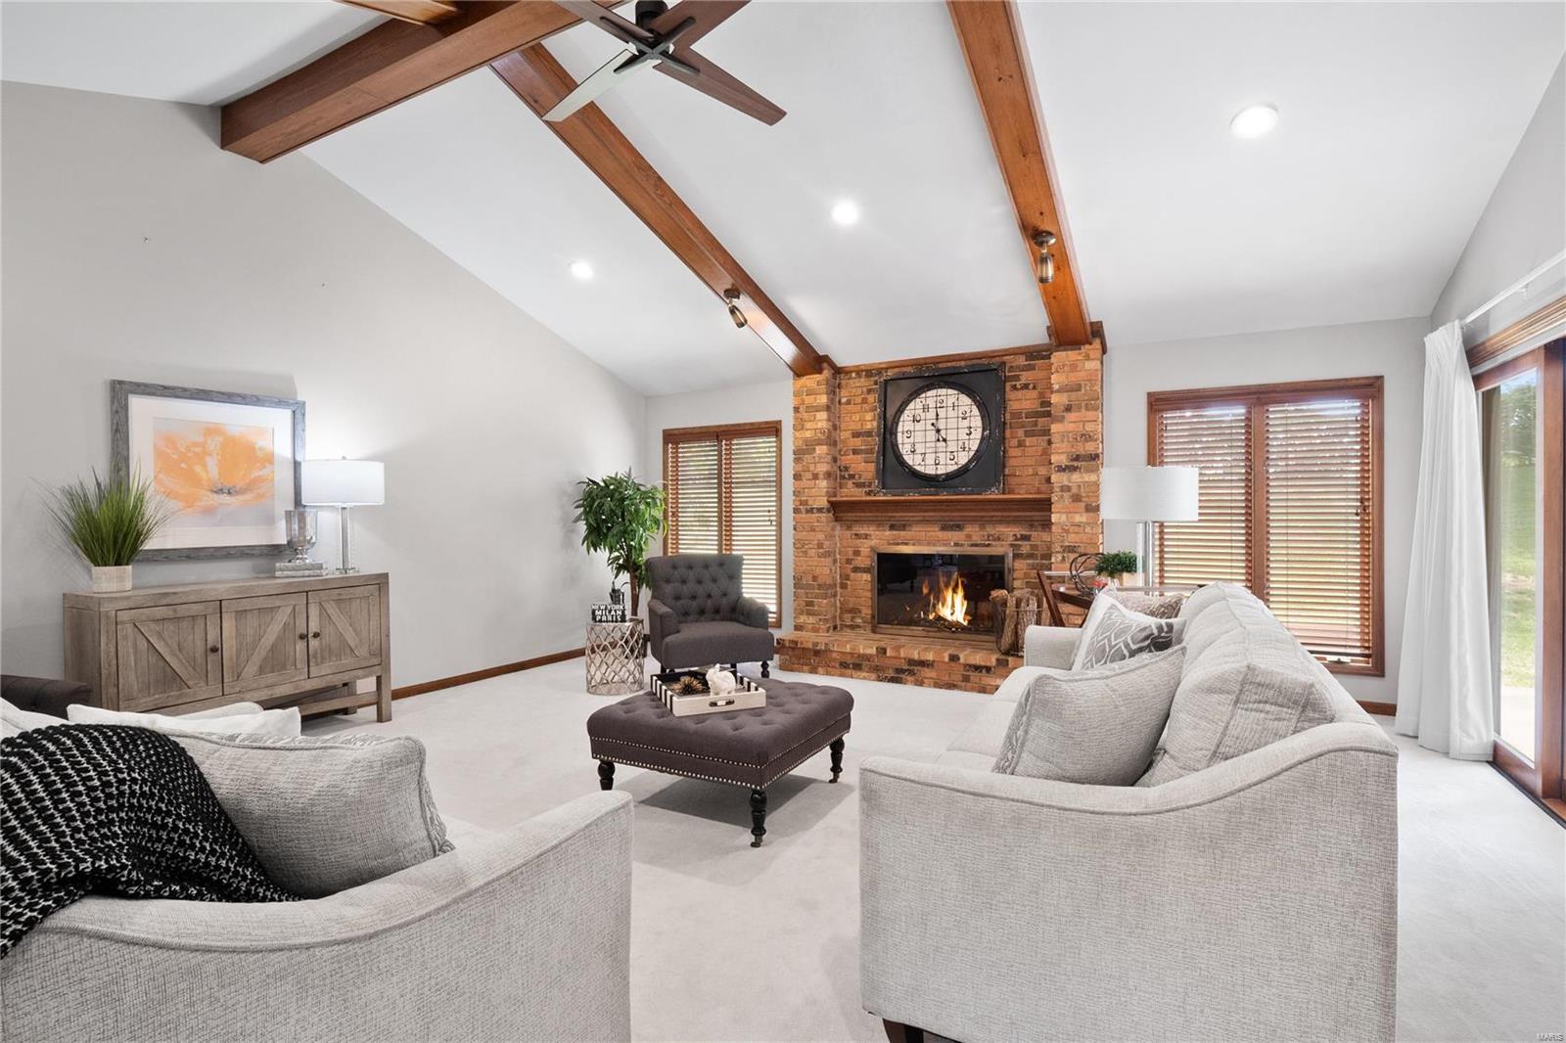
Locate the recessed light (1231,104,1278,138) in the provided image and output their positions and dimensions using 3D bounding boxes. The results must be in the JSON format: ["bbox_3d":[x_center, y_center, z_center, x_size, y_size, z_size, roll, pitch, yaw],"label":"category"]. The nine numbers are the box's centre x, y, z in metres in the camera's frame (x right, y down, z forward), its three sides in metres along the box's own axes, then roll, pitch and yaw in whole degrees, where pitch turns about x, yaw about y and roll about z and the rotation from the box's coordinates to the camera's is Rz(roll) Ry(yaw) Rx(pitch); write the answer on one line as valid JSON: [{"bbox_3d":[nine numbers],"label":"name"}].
[{"bbox_3d":[2.102,-1.789,3.103,0.178,0.030,0.178,0,-18,29],"label":"recessed light"}]

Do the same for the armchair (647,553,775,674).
[{"bbox_3d":[-0.595,0.724,5.474,0.800,0.910,0.820,-1,1,-19],"label":"armchair"}]

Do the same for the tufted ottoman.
[{"bbox_3d":[-0.244,0.982,3.041,0.845,0.420,0.815,0,0,29],"label":"tufted ottoman"}]

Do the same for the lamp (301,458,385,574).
[{"bbox_3d":[-2.626,-0.015,4.160,0.420,0.690,0.420,0,1,28],"label":"lamp"}]

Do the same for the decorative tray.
[{"bbox_3d":[-0.329,0.742,3.041,0.385,0.070,0.445,0,0,-22],"label":"decorative tray"}]

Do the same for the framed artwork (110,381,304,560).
[{"bbox_3d":[-3.037,-0.248,3.750,0.040,0.885,0.865,0,0,29],"label":"framed artwork"}]

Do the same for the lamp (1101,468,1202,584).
[{"bbox_3d":[1.902,0.083,3.600,0.445,0.720,0.445,0,1,28],"label":"lamp"}]

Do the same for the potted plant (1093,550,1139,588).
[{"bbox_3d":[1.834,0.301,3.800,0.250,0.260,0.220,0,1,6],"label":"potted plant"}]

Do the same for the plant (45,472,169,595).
[{"bbox_3d":[-3.053,0.042,3.178,0.460,0.550,0.510,0,0,29],"label":"plant"}]

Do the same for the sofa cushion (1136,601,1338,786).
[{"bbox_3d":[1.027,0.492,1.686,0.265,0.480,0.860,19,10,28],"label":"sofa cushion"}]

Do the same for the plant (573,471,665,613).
[{"bbox_3d":[-1.398,0.379,6.000,0.780,1.610,0.720,0,1,28],"label":"plant"}]

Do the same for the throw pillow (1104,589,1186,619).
[{"bbox_3d":[1.703,0.548,3.300,0.440,0.430,0.160,0,-14,34],"label":"throw pillow"}]

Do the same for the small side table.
[{"bbox_3d":[-1.189,0.950,4.938,0.395,0.465,0.395,0,0,0],"label":"small side table"}]

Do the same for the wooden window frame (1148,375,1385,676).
[{"bbox_3d":[3.090,0.028,4.517,1.275,1.835,0.090,0,0,29],"label":"wooden window frame"}]

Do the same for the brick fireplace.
[{"bbox_3d":[1.092,-0.040,5.182,2.330,2.420,0.600,0,1,28],"label":"brick fireplace"}]

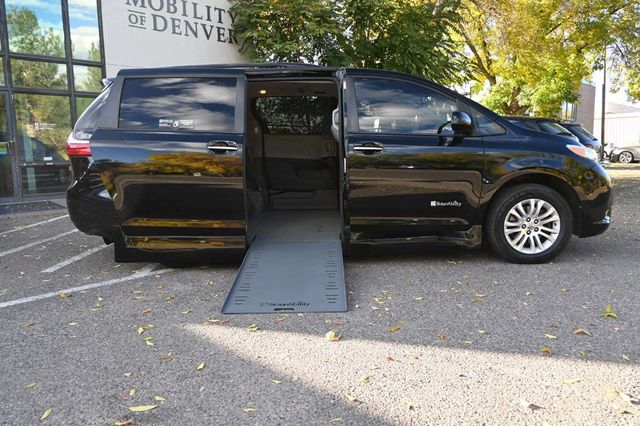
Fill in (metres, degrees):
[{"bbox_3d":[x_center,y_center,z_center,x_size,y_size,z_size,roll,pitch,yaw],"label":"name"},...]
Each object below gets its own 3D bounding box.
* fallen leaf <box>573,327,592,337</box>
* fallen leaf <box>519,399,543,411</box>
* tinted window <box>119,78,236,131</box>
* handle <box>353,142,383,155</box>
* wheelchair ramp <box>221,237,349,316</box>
[{"bbox_3d":[1.447,0.652,2.644,0.105,0.025,0.060,-1,8,0],"label":"fallen leaf"},{"bbox_3d":[0.842,0.764,1.917,0.092,0.020,0.060,-1,8,0],"label":"fallen leaf"},{"bbox_3d":[-1.189,-0.907,4.011,0.965,0.430,0.040,-1,-7,1],"label":"tinted window"},{"bbox_3d":[0.410,-0.546,4.060,0.260,0.090,0.060,-1,7,1],"label":"handle"},{"bbox_3d":[-0.212,0.450,3.666,0.785,0.050,1.358,-1,16,1],"label":"wheelchair ramp"}]

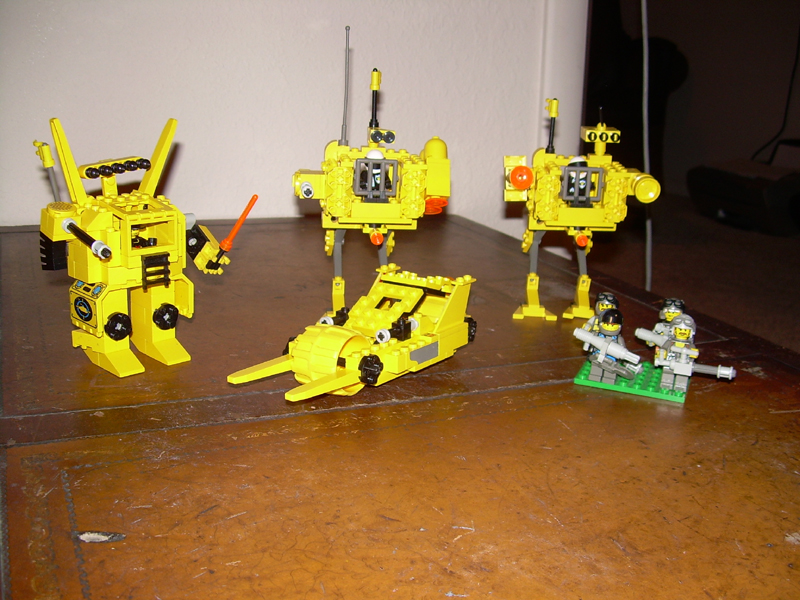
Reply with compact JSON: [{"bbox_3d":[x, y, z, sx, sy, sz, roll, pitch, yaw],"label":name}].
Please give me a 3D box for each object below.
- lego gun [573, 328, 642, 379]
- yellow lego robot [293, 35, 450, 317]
[{"bbox_3d":[0.119,0.029,0.506,0.042,0.018,0.012,23,23,17],"label":"lego gun"},{"bbox_3d":[-0.018,-0.076,0.586,0.104,0.201,0.090,1,17,-4],"label":"yellow lego robot"}]

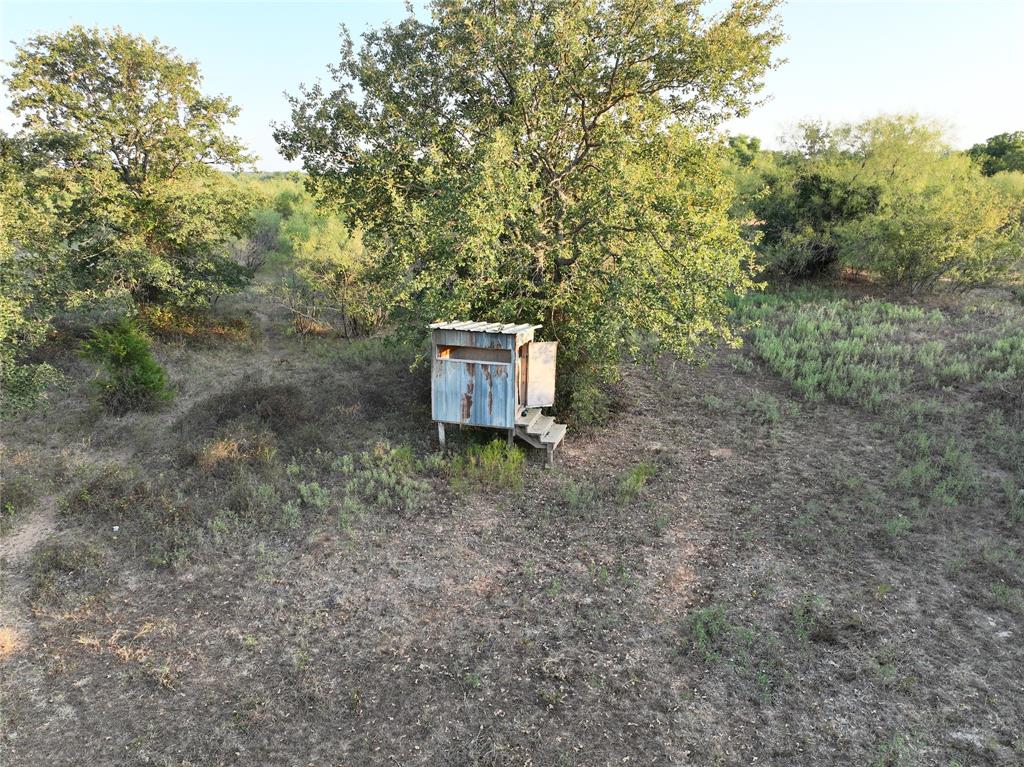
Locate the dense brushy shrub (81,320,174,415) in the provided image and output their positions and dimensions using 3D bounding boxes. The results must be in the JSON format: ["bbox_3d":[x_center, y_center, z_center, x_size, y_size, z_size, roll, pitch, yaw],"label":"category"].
[{"bbox_3d":[-9.006,-0.524,16.664,1.880,2.000,1.780,0,17,0],"label":"dense brushy shrub"}]

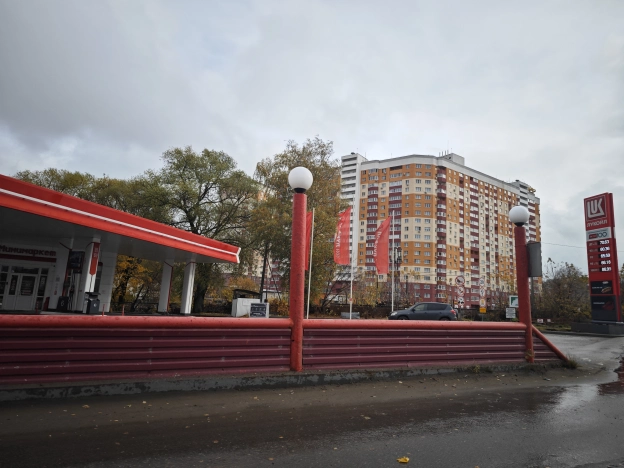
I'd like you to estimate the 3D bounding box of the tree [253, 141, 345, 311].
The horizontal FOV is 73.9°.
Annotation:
[{"bbox_3d":[-0.639,-1.159,41.664,9.000,18.183,8.500,3,-11,0],"label":"tree"}]

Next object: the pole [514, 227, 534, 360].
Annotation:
[{"bbox_3d":[5.850,1.607,11.386,0.260,3.672,0.260,6,-12,-25],"label":"pole"}]

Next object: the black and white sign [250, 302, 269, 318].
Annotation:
[{"bbox_3d":[-3.328,4.885,26.095,1.150,1.035,0.300,2,-11,6],"label":"black and white sign"}]

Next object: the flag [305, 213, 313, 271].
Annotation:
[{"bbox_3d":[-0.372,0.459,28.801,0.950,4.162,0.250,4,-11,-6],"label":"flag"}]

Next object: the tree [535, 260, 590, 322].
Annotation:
[{"bbox_3d":[20.073,4.727,33.477,4.200,5.208,4.000,3,-11,0],"label":"tree"}]

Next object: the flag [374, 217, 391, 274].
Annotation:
[{"bbox_3d":[5.073,0.806,29.378,1.150,4.128,0.300,2,-11,6],"label":"flag"}]

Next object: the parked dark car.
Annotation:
[{"bbox_3d":[7.378,5.411,27.551,4.420,1.690,1.820,1,-11,11],"label":"parked dark car"}]

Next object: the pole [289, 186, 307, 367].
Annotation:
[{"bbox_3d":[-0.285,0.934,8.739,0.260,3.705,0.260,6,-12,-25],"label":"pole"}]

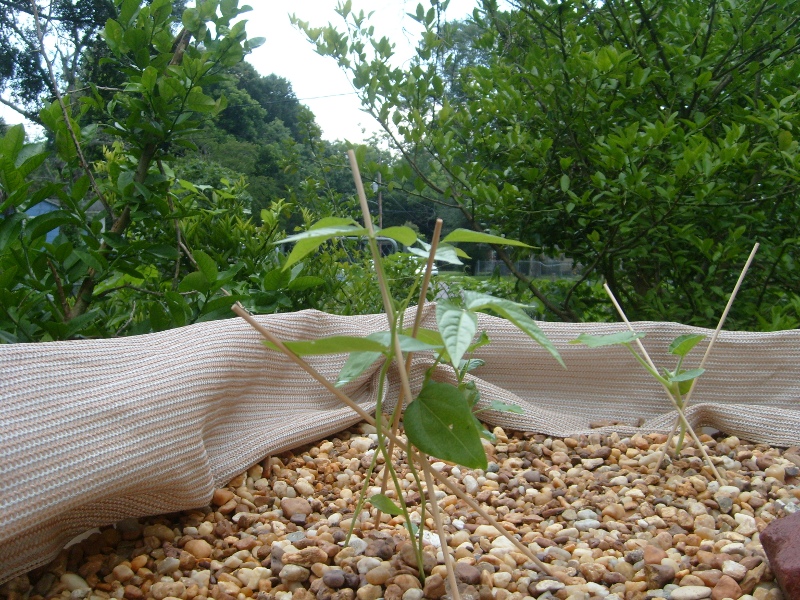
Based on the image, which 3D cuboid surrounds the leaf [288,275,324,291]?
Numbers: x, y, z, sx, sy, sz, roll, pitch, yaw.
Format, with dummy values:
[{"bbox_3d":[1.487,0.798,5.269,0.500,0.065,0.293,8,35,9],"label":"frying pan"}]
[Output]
[{"bbox_3d":[-0.185,-0.035,1.600,0.072,0.032,0.035,0,3,9],"label":"leaf"}]

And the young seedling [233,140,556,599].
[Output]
[{"bbox_3d":[-0.002,0.042,0.480,0.190,0.255,0.180,0,3,0],"label":"young seedling"}]

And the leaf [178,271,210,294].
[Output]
[{"bbox_3d":[-0.381,-0.033,1.500,0.062,0.044,0.035,-1,3,-17],"label":"leaf"}]

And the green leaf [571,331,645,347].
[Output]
[{"bbox_3d":[0.198,0.037,0.770,0.070,0.015,0.045,0,3,-6],"label":"green leaf"}]

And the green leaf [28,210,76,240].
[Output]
[{"bbox_3d":[-0.603,-0.129,1.400,0.090,0.050,0.045,-1,3,-11],"label":"green leaf"}]

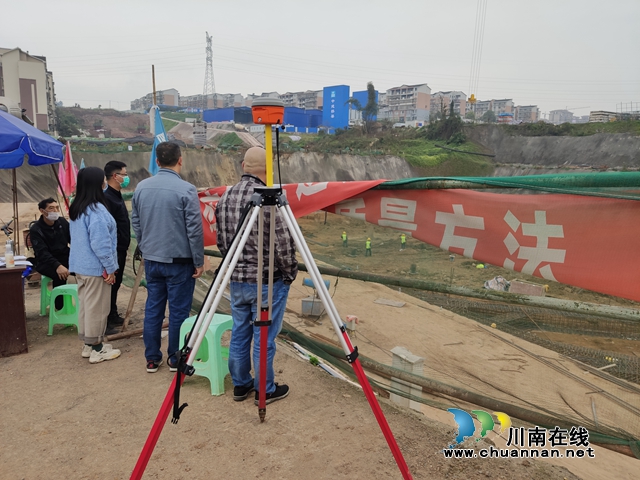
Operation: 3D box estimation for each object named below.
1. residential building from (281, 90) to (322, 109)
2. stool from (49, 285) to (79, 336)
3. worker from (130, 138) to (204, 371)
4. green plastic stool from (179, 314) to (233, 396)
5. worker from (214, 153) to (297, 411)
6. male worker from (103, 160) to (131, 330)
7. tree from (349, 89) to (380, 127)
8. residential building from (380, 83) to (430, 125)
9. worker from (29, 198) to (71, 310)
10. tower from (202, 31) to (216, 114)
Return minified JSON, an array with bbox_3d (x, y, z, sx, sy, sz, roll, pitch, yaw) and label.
[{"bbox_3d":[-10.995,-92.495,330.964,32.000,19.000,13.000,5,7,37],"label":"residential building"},{"bbox_3d":[-2.428,0.673,4.767,0.355,0.455,0.355,1,6,3],"label":"stool"},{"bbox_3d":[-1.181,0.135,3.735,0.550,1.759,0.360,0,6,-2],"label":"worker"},{"bbox_3d":[-0.763,0.817,3.497,0.360,0.460,0.360,4,7,29],"label":"green plastic stool"},{"bbox_3d":[-0.422,0.232,3.244,0.540,1.686,0.380,2,6,18],"label":"worker"},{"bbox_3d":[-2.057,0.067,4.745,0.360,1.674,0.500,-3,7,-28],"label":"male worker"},{"bbox_3d":[11.300,-34.300,125.000,7.800,10.800,6.500,0,6,0],"label":"tree"},{"bbox_3d":[48.193,-77.448,274.091,24.000,21.500,13.000,6,8,43],"label":"residential building"},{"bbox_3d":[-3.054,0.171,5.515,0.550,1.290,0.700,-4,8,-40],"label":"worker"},{"bbox_3d":[-61.253,-92.035,267.308,8.000,45.500,9.500,2,6,10],"label":"tower"}]

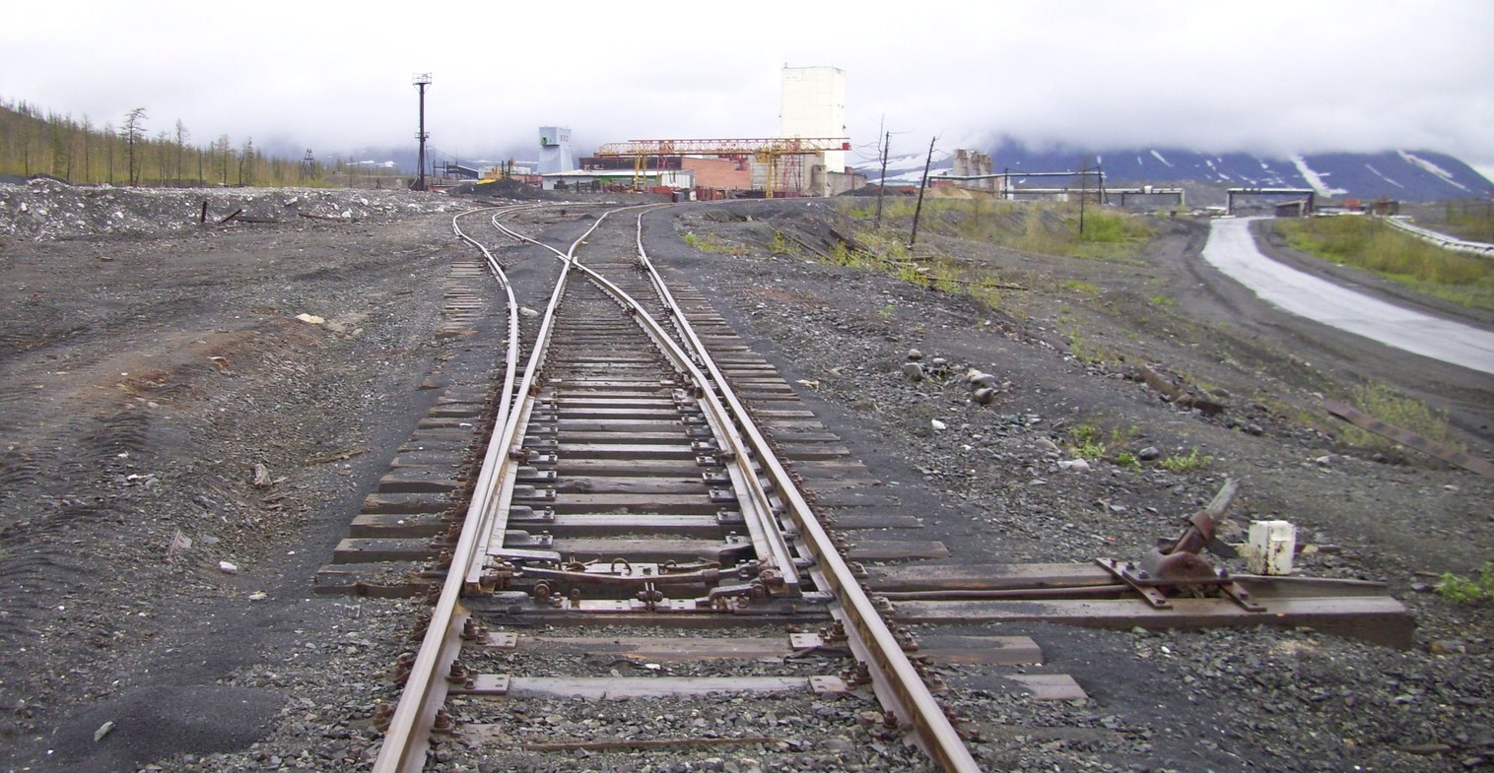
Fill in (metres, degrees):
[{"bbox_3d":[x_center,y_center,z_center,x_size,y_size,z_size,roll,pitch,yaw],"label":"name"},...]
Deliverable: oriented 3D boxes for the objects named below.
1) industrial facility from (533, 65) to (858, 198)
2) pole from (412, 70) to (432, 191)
[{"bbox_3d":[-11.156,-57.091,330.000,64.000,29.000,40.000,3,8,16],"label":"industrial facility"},{"bbox_3d":[-35.951,-28.027,162.000,2.000,13.000,2.000,-1,8,-12],"label":"pole"}]

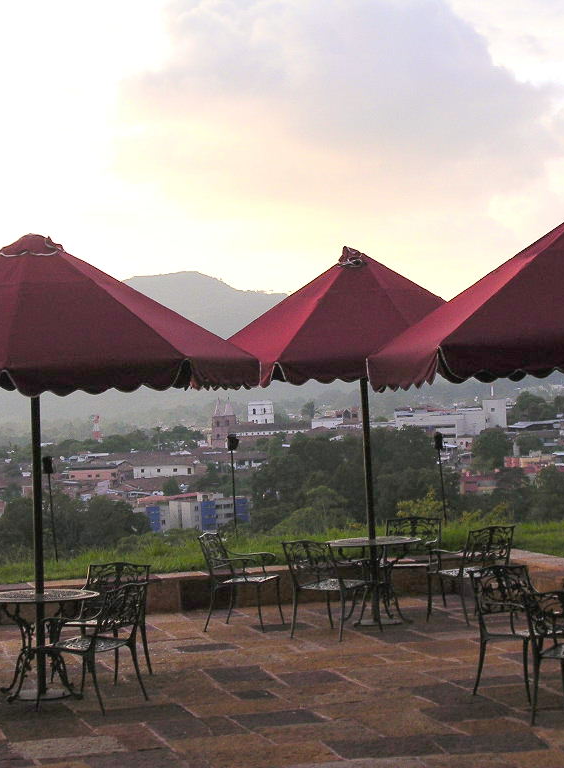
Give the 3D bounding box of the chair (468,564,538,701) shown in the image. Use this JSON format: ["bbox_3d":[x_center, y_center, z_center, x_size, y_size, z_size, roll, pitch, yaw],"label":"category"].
[{"bbox_3d":[1.722,1.730,13.805,0.587,0.873,0.650,-3,0,-35],"label":"chair"}]

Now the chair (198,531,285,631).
[{"bbox_3d":[-0.377,1.800,18.152,0.630,0.870,0.590,-3,0,19],"label":"chair"}]

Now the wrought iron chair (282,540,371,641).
[{"bbox_3d":[0.439,1.764,17.312,0.590,0.870,0.630,-3,0,42],"label":"wrought iron chair"}]

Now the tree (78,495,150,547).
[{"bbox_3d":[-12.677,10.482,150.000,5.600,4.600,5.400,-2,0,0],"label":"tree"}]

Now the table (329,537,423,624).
[{"bbox_3d":[0.881,1.830,18.423,0.879,0.743,0.879,-2,0,0],"label":"table"}]

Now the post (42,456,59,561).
[{"bbox_3d":[-2.706,1.547,23.500,0.125,1.381,0.125,-5,0,0],"label":"post"}]

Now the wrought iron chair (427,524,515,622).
[{"bbox_3d":[1.731,1.725,18.075,0.587,0.873,0.650,-3,0,-35],"label":"wrought iron chair"}]

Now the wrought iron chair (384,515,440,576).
[{"bbox_3d":[1.214,1.747,19.072,0.587,0.873,0.650,-2,0,18],"label":"wrought iron chair"}]

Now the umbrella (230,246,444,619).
[{"bbox_3d":[0.760,0.466,18.422,3.395,3.473,3.395,-2,0,0],"label":"umbrella"}]

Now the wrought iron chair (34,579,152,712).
[{"bbox_3d":[-1.346,1.863,14.127,0.650,0.873,0.587,-2,0,28],"label":"wrought iron chair"}]

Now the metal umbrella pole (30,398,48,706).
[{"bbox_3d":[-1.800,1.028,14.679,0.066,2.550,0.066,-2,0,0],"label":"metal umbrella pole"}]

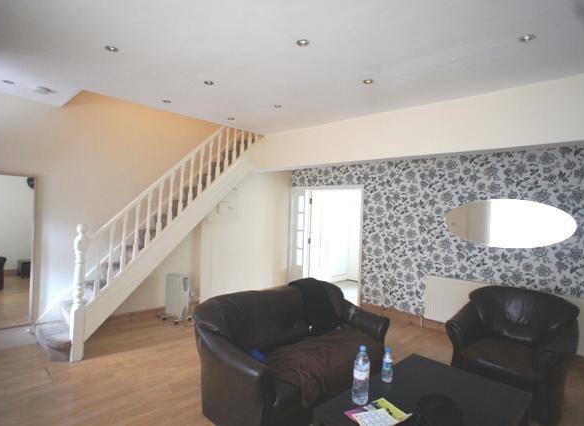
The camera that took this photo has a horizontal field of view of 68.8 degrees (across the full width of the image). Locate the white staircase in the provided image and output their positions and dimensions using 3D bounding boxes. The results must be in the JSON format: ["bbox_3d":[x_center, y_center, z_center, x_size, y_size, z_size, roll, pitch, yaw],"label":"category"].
[{"bbox_3d":[-1.672,0.148,5.314,1.010,2.600,2.670,2,0,39],"label":"white staircase"}]

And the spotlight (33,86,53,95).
[{"bbox_3d":[-2.376,-1.168,4.061,0.140,0.040,0.140,2,0,39],"label":"spotlight"}]

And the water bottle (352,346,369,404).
[{"bbox_3d":[0.396,0.915,2.428,0.090,0.315,0.090,2,0,0],"label":"water bottle"}]

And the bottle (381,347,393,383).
[{"bbox_3d":[0.614,0.969,2.730,0.067,0.217,0.067,2,0,0],"label":"bottle"}]

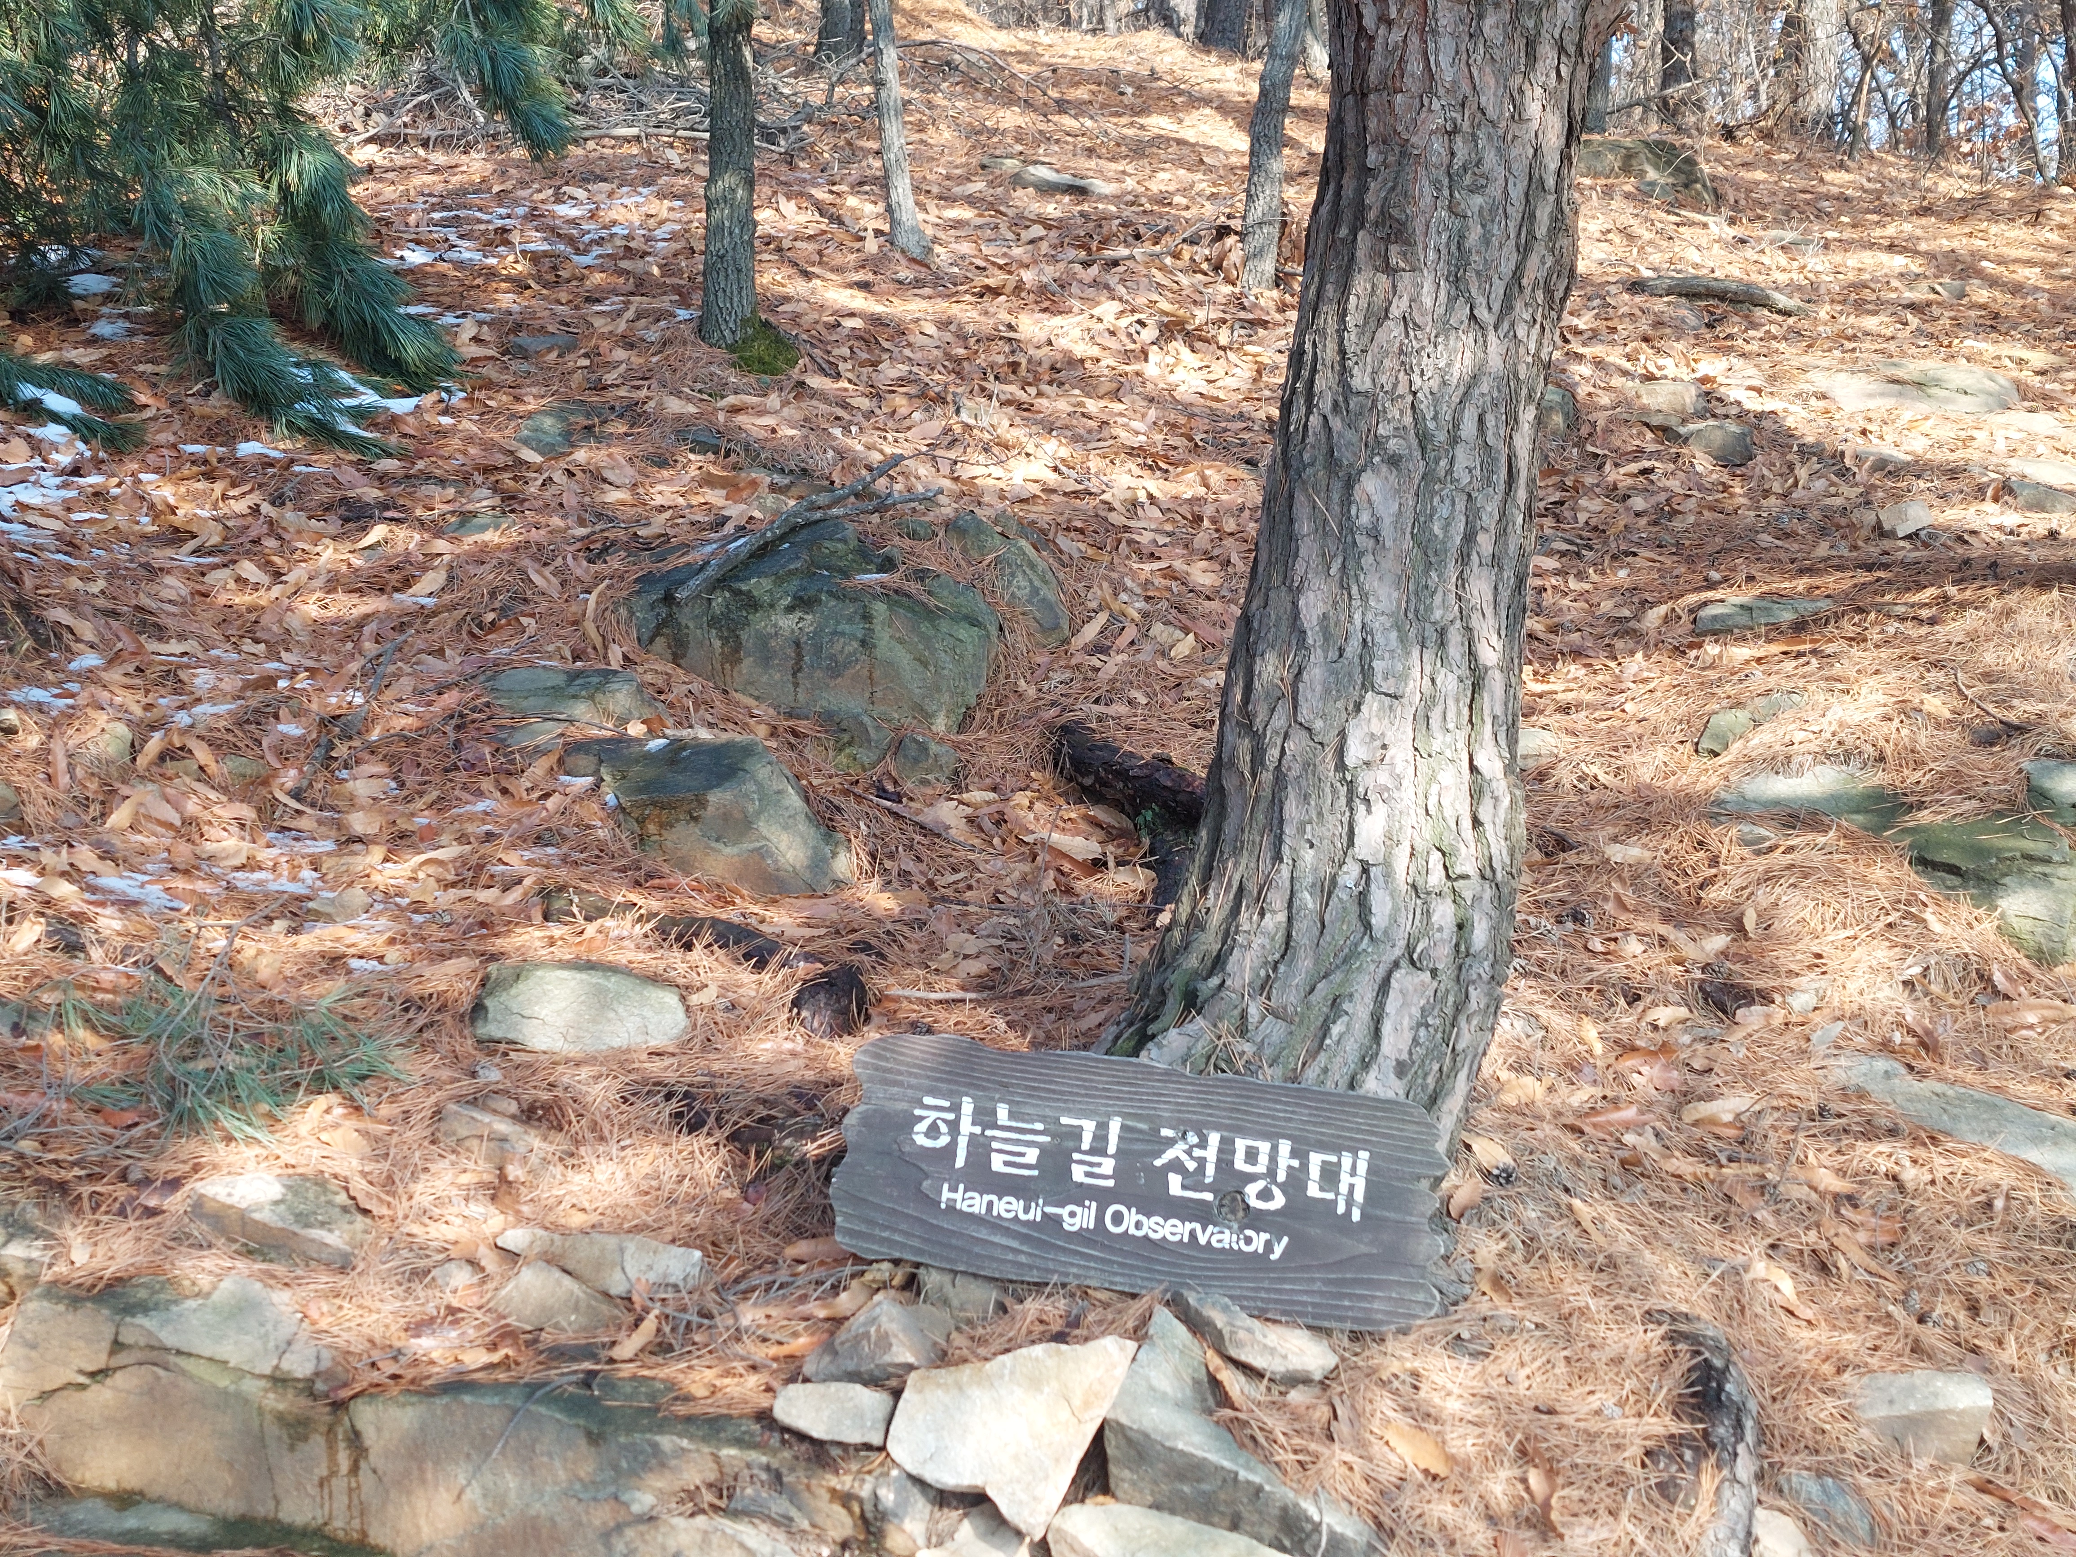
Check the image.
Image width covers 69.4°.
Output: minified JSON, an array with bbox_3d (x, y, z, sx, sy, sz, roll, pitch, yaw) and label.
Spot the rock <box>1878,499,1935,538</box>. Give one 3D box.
[{"bbox_3d":[2.610,-0.783,4.508,0.130,0.100,0.090,3,15,8],"label":"rock"}]

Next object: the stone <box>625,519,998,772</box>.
[{"bbox_3d":[-0.451,-0.310,3.098,0.648,0.441,0.519,6,14,21],"label":"stone"}]

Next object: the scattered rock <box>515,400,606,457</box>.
[{"bbox_3d":[-1.545,-1.131,4.850,0.270,0.110,0.250,-7,24,-15],"label":"scattered rock"}]

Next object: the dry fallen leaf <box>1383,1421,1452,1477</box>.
[{"bbox_3d":[0.482,0.852,1.905,0.090,0.015,0.047,24,41,31],"label":"dry fallen leaf"}]

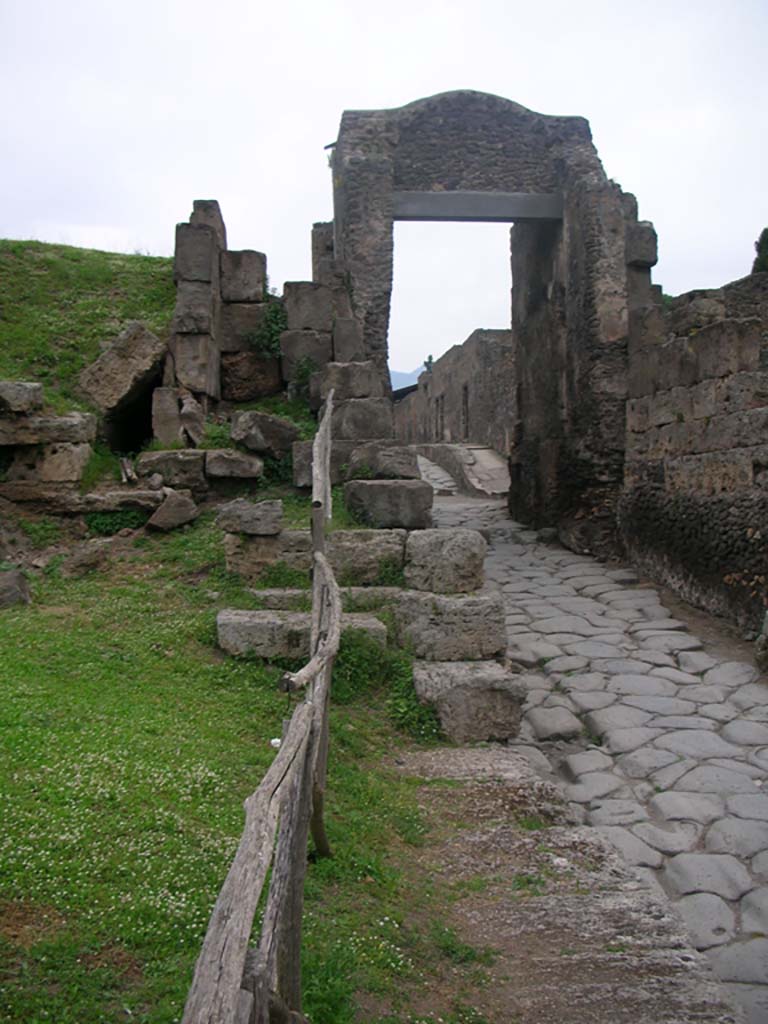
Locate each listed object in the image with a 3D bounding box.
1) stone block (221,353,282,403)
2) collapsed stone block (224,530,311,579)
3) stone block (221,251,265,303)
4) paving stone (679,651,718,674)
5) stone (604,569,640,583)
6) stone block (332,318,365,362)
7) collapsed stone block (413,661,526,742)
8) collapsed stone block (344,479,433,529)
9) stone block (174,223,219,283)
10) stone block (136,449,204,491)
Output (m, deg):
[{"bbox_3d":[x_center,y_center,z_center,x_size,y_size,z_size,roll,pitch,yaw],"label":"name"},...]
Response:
[{"bbox_3d":[-1.833,-1.866,14.525,0.850,0.658,0.650,0,1,-3],"label":"stone block"},{"bbox_3d":[-1.068,0.387,9.700,0.790,0.454,0.600,0,1,-3],"label":"collapsed stone block"},{"bbox_3d":[-1.942,-3.237,14.500,0.631,0.686,0.600,0,1,-3],"label":"stone block"},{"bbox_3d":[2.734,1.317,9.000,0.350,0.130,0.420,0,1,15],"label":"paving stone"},{"bbox_3d":[2.994,0.875,13.010,0.452,0.170,0.500,0,7,-3],"label":"stone"},{"bbox_3d":[-0.472,-2.226,13.650,0.388,0.544,0.500,0,1,-3],"label":"stone block"},{"bbox_3d":[0.591,1.363,7.424,0.680,0.430,0.850,0,1,-3],"label":"collapsed stone block"},{"bbox_3d":[0.031,-0.086,11.774,0.969,0.517,0.750,0,1,-3],"label":"collapsed stone block"},{"bbox_3d":[-2.365,-3.216,13.124,0.457,0.717,0.650,0,1,-3],"label":"stone block"},{"bbox_3d":[-2.541,-0.497,12.625,0.830,0.470,0.650,0,1,-3],"label":"stone block"}]

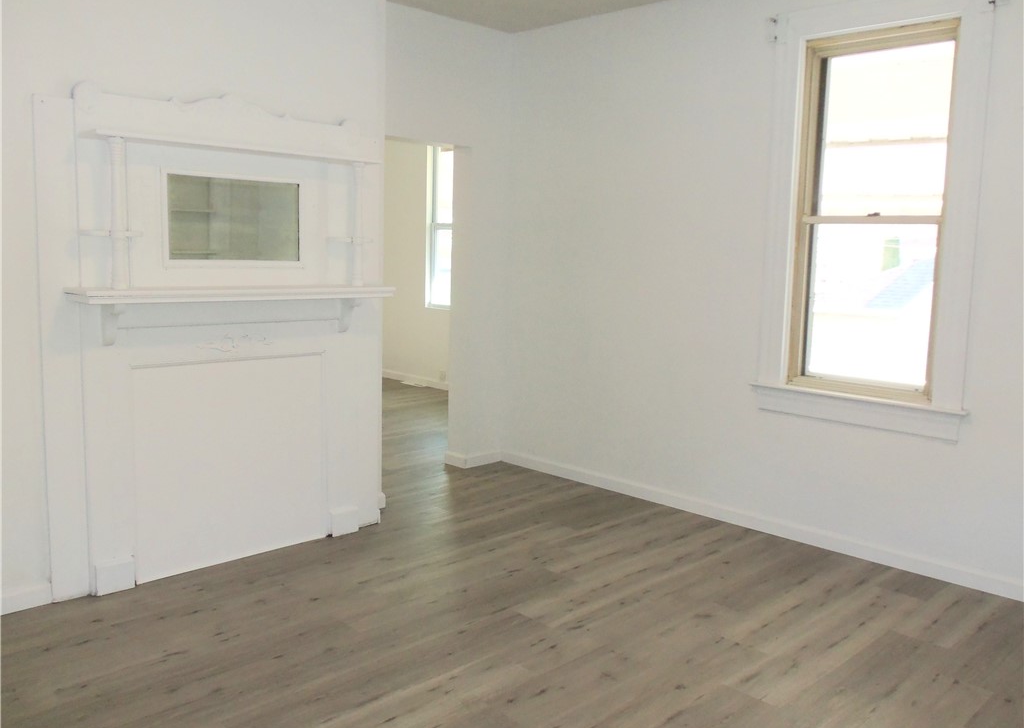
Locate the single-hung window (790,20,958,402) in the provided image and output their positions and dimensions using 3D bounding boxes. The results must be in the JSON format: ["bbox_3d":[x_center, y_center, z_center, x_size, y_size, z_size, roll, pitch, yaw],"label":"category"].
[{"bbox_3d":[1.683,-0.696,3.885,0.100,1.662,0.690,-5,10,-44],"label":"single-hung window"}]

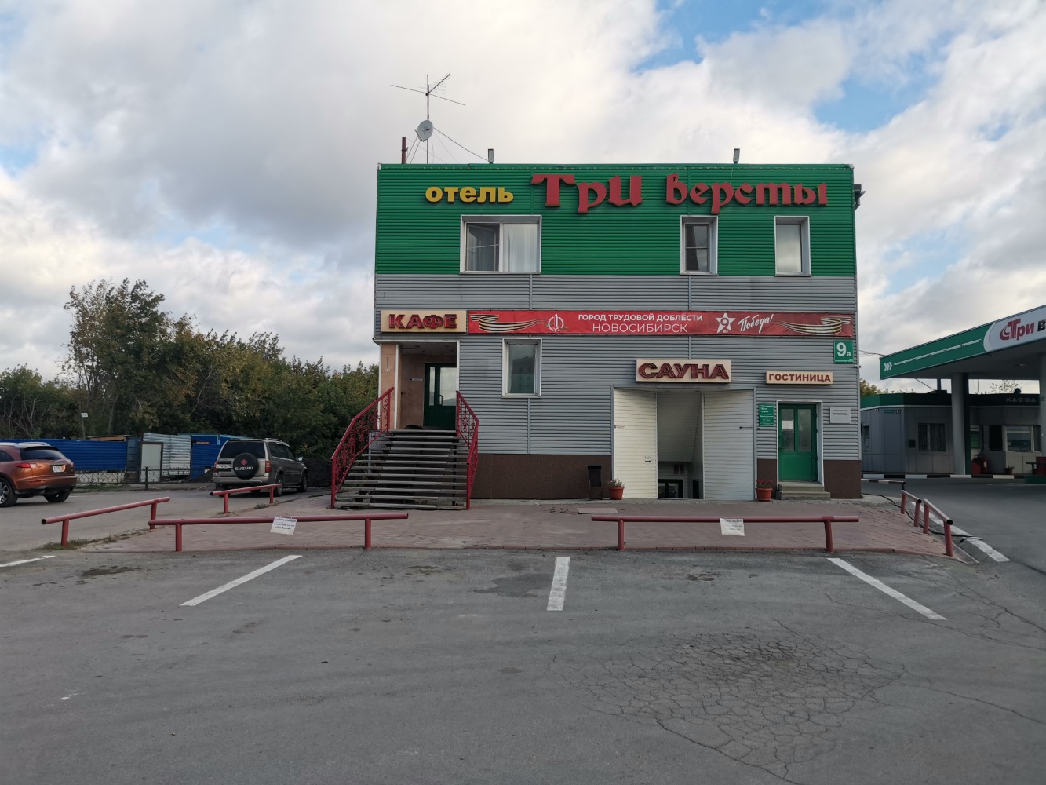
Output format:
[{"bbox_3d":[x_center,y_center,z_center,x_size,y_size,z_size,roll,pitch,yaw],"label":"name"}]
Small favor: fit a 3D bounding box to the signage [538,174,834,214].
[{"bbox_3d":[4.128,-5.251,20.885,7.821,1.123,0.140,1,-5,2],"label":"signage"}]

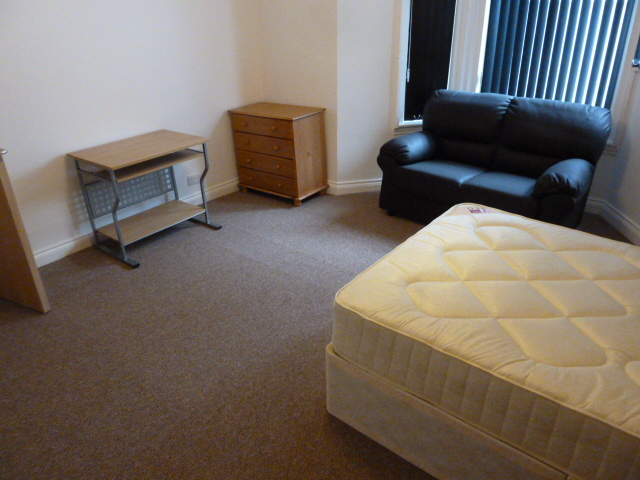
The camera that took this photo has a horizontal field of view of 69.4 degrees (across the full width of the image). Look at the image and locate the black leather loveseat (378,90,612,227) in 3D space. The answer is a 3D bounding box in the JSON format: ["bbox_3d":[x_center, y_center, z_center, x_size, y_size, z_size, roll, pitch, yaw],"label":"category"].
[{"bbox_3d":[1.244,-0.548,3.517,1.448,0.923,0.811,23,37,39],"label":"black leather loveseat"}]

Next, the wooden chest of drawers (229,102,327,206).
[{"bbox_3d":[-0.371,-0.799,4.292,0.776,0.787,0.426,18,34,34],"label":"wooden chest of drawers"}]

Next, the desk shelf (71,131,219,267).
[{"bbox_3d":[-1.298,-0.350,3.566,0.628,0.741,0.793,19,34,35],"label":"desk shelf"}]

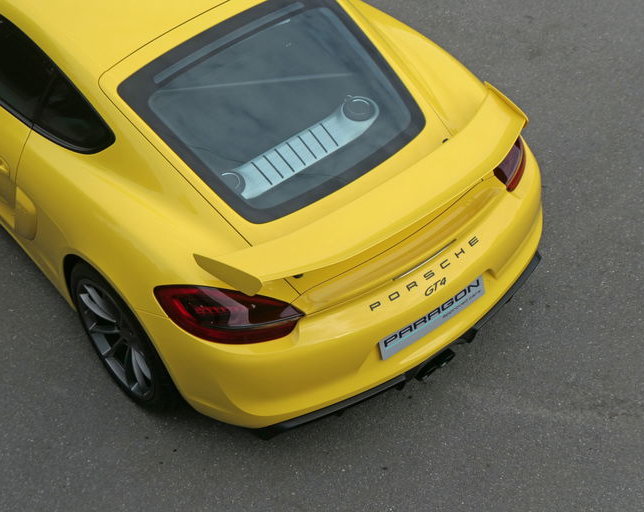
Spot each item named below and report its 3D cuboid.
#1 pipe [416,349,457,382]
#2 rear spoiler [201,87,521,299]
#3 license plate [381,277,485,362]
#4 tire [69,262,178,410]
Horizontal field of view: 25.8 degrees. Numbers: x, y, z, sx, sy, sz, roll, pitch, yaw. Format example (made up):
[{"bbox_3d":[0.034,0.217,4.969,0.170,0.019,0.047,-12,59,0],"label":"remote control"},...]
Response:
[{"bbox_3d":[0.432,0.402,5.548,0.200,0.080,0.120,-32,51,-25],"label":"pipe"},{"bbox_3d":[0.227,-0.217,5.192,1.430,0.140,0.460,-32,51,-25],"label":"rear spoiler"},{"bbox_3d":[0.420,0.237,5.355,0.520,0.111,0.014,-32,48,-25],"label":"license plate"},{"bbox_3d":[-0.722,0.270,5.686,0.290,0.680,0.680,-32,51,-25],"label":"tire"}]

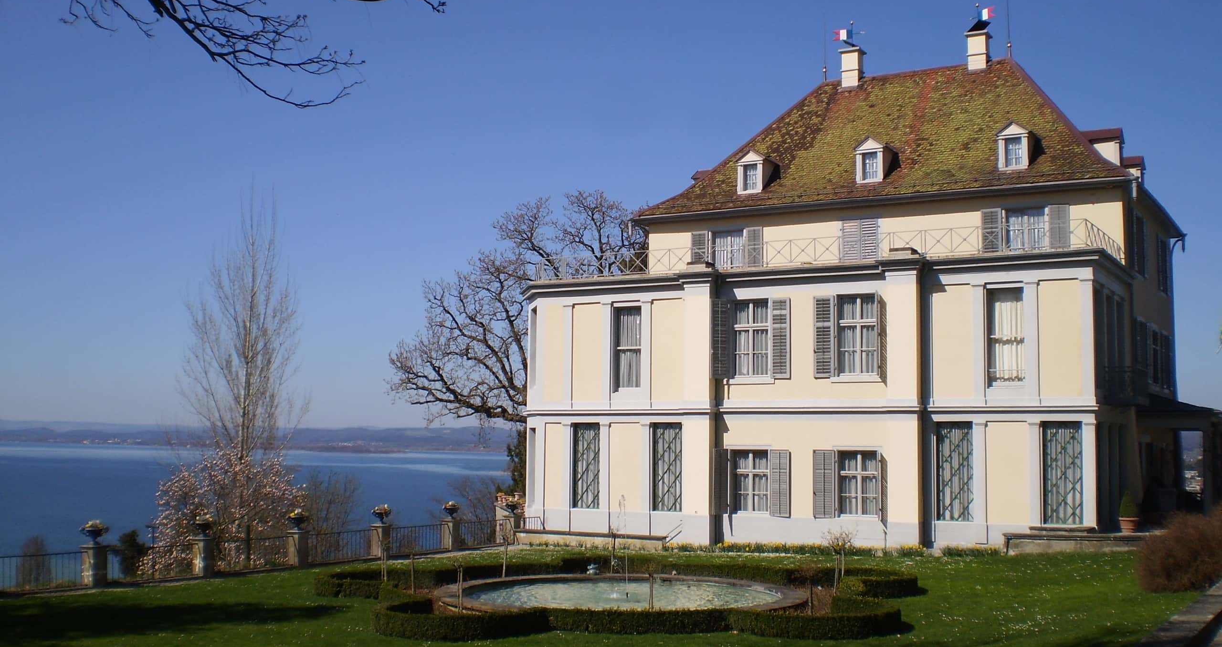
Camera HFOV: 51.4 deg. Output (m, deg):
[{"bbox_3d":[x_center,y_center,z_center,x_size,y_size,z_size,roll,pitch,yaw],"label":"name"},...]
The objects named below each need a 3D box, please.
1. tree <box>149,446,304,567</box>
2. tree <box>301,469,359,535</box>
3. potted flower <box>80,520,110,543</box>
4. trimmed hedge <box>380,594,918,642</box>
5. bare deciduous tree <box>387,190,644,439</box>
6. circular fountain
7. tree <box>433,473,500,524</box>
[{"bbox_3d":[-10.885,5.233,36.000,4.400,3.700,4.200,0,-5,0],"label":"tree"},{"bbox_3d":[-9.989,7.116,45.000,2.600,4.000,2.500,0,-5,0],"label":"tree"},{"bbox_3d":[-12.000,4.842,29.500,0.580,0.540,0.620,-2,-6,30],"label":"potted flower"},{"bbox_3d":[0.410,5.166,22.300,9.100,0.430,3.100,0,-5,0],"label":"trimmed hedge"},{"bbox_3d":[-2.890,1.520,57.000,13.800,15.200,13.000,0,-5,0],"label":"bare deciduous tree"},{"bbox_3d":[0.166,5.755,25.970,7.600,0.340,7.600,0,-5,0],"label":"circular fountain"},{"bbox_3d":[-5.873,8.381,53.000,3.300,4.400,3.200,0,-5,0],"label":"tree"}]

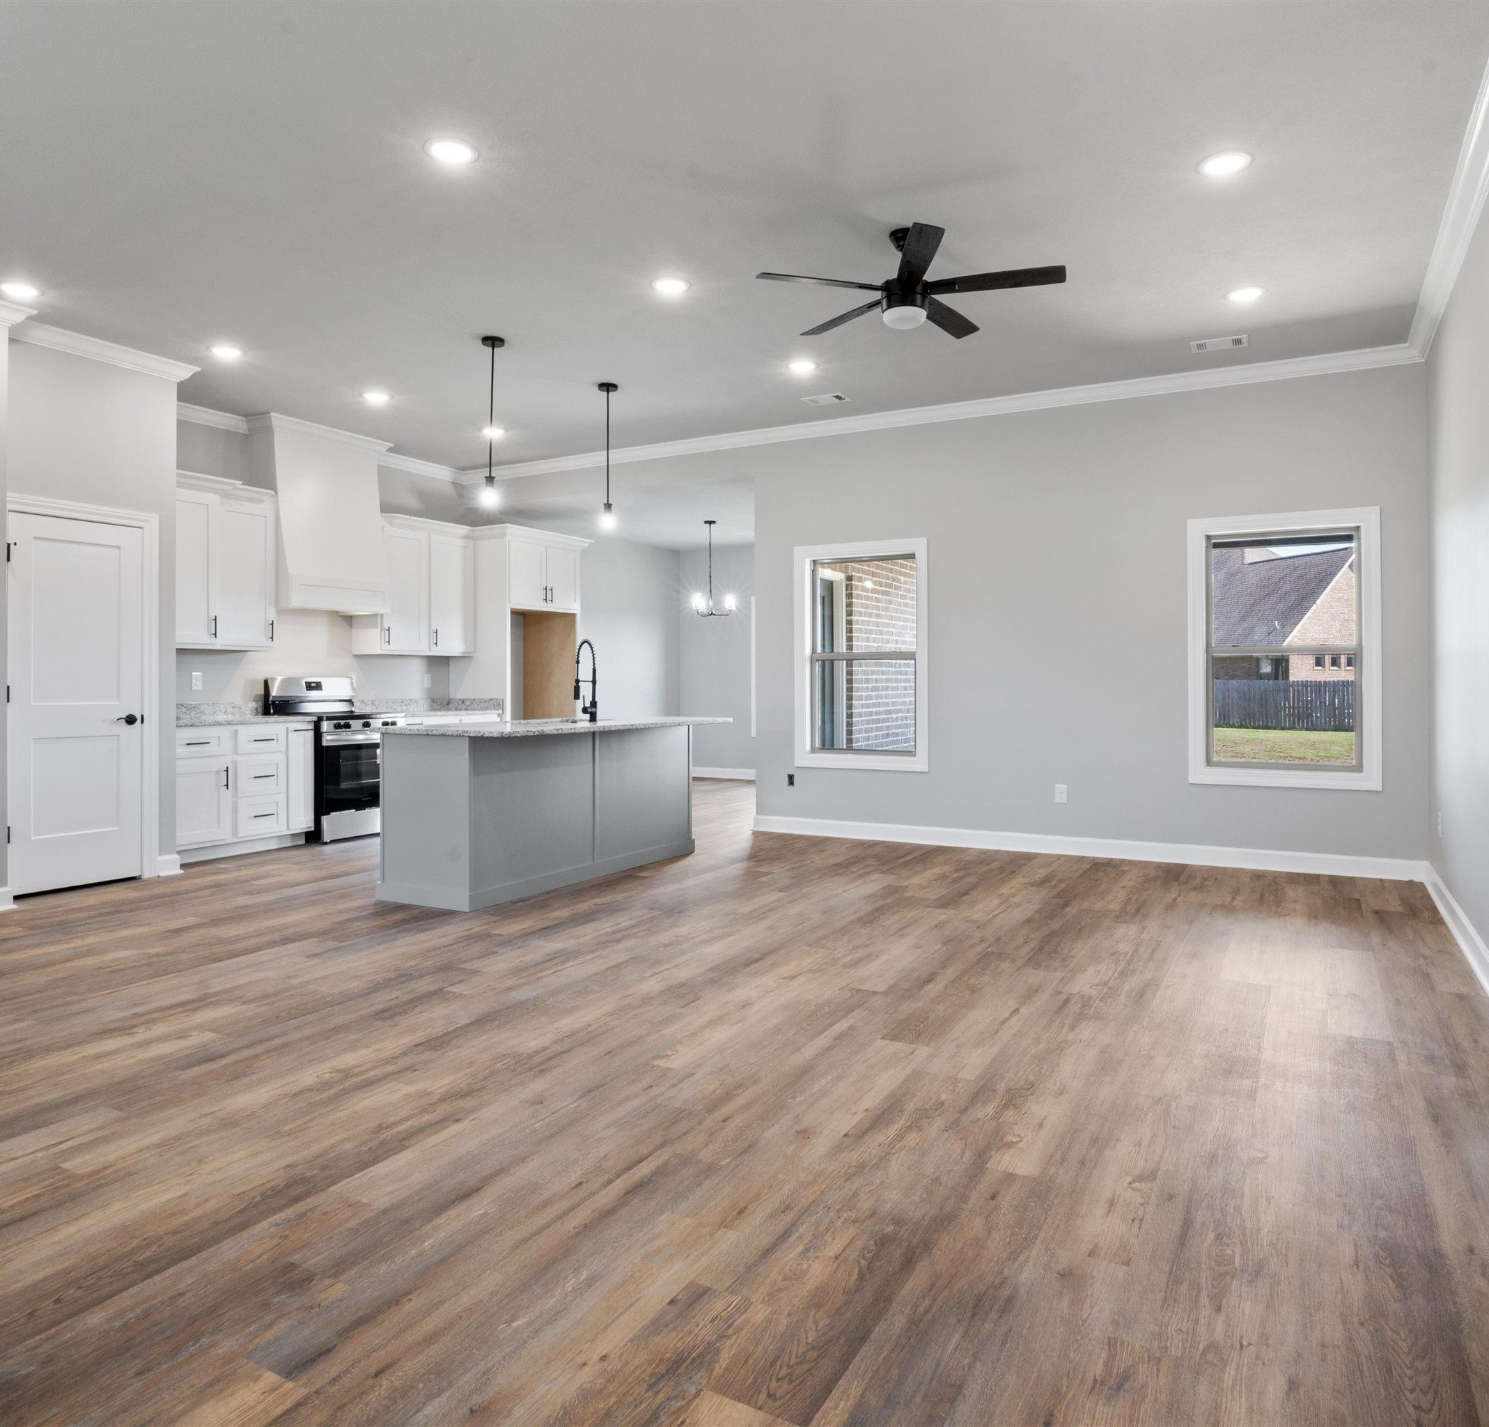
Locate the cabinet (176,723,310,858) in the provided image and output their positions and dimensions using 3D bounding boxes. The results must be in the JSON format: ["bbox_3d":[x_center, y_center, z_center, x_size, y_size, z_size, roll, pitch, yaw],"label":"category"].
[{"bbox_3d":[-3.647,0.505,6.605,0.610,0.880,1.080,1,1,30],"label":"cabinet"}]

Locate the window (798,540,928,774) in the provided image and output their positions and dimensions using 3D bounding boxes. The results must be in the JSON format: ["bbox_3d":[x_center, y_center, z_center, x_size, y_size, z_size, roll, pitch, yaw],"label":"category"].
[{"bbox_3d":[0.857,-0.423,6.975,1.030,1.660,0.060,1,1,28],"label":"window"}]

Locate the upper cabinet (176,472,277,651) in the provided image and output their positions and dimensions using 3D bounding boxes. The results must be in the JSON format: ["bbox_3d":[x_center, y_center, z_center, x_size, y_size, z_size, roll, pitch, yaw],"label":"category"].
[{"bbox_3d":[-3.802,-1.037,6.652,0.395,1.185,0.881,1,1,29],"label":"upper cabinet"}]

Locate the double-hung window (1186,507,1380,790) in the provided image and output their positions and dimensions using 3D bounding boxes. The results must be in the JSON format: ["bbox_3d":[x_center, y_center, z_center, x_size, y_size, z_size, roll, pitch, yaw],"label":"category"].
[{"bbox_3d":[3.369,-0.382,5.977,1.037,1.689,0.097,1,1,29],"label":"double-hung window"}]

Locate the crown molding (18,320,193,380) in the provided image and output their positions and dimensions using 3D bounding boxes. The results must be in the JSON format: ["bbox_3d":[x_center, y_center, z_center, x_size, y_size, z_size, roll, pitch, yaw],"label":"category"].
[{"bbox_3d":[-3.728,-2.099,5.566,0.086,0.103,1.021,1,2,31],"label":"crown molding"}]

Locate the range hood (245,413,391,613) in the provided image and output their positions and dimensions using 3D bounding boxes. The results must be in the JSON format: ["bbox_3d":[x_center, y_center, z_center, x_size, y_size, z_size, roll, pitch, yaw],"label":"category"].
[{"bbox_3d":[-3.295,-1.463,7.401,0.460,1.360,1.000,1,1,30],"label":"range hood"}]

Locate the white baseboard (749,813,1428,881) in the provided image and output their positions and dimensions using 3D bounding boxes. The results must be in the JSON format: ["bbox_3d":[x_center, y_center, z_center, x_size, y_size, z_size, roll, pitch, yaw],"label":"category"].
[{"bbox_3d":[2.053,0.892,6.622,4.441,0.129,0.034,1,2,27],"label":"white baseboard"}]

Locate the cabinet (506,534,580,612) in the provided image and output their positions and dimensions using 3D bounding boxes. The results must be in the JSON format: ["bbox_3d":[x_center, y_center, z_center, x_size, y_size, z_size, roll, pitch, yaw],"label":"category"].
[{"bbox_3d":[-2.153,-1.289,9.143,0.637,0.680,0.968,1,1,29],"label":"cabinet"}]

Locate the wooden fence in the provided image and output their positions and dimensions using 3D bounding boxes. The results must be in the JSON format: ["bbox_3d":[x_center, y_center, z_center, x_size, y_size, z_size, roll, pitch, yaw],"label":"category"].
[{"bbox_3d":[19.307,-0.281,34.000,5.200,1.750,0.100,1,1,27],"label":"wooden fence"}]

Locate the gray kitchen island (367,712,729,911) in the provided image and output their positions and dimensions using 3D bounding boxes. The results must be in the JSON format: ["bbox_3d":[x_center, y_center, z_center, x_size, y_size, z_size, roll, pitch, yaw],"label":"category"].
[{"bbox_3d":[-1.032,0.512,5.721,0.940,0.914,2.060,1,1,30],"label":"gray kitchen island"}]

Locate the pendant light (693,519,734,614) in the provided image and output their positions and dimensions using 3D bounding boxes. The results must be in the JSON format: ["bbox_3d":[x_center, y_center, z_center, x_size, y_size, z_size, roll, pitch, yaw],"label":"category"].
[{"bbox_3d":[-0.324,-1.472,9.710,0.474,0.958,0.474,0,1,0],"label":"pendant light"}]

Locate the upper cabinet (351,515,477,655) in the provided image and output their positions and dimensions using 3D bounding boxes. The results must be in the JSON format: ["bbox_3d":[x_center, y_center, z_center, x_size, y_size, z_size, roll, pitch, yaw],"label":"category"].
[{"bbox_3d":[-2.848,-1.058,8.220,0.370,1.140,1.010,1,1,30],"label":"upper cabinet"}]

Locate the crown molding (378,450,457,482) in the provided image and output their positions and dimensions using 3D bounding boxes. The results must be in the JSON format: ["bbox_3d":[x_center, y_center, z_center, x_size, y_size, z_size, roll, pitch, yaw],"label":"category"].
[{"bbox_3d":[-2.900,-2.194,8.467,0.091,0.103,1.171,1,2,31],"label":"crown molding"}]

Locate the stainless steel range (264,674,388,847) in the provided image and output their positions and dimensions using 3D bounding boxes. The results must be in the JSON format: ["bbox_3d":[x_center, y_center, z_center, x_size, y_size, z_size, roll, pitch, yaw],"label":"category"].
[{"bbox_3d":[-3.157,0.327,7.366,0.690,1.190,0.757,1,1,30],"label":"stainless steel range"}]

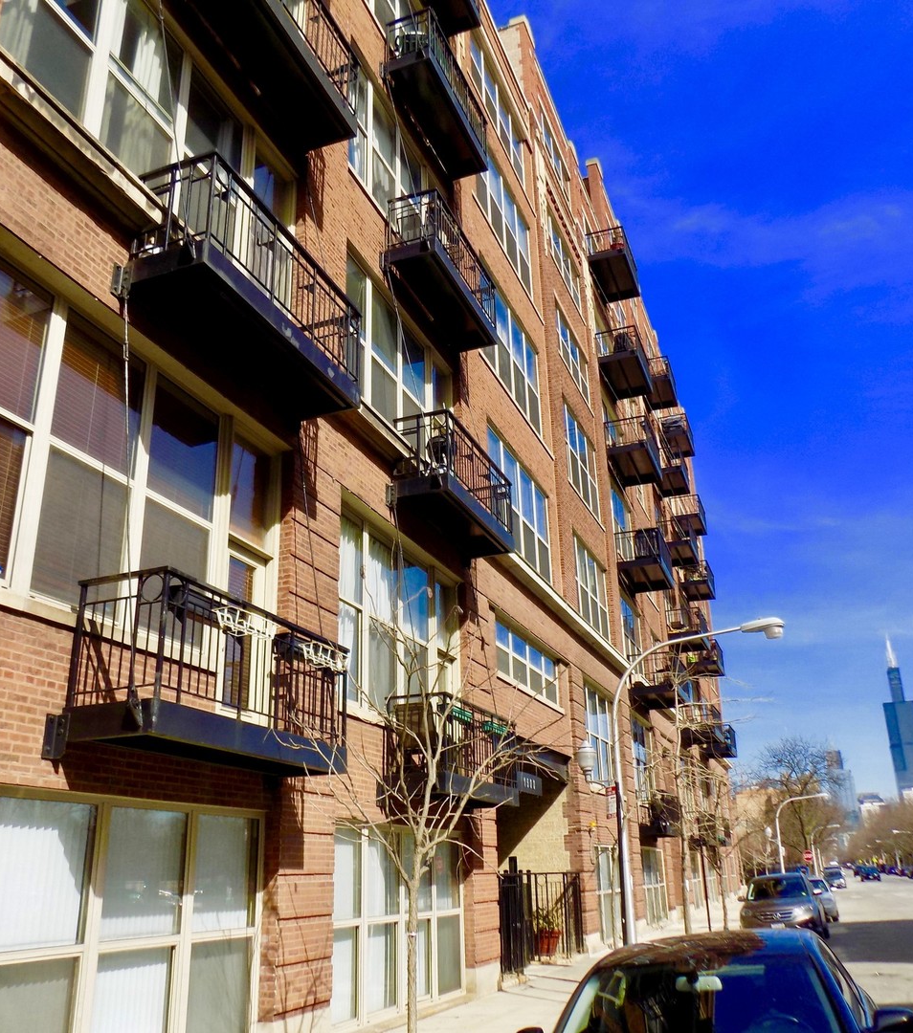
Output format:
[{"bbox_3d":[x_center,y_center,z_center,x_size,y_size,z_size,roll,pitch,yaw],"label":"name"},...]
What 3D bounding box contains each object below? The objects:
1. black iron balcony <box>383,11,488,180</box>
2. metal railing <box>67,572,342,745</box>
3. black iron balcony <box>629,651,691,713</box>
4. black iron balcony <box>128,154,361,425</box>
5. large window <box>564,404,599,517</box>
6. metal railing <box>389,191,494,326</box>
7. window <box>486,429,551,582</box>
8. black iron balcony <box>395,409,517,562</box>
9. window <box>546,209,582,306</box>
[{"bbox_3d":[-0.312,-8.181,18.052,0.893,1.279,3.199,-10,-23,19],"label":"black iron balcony"},{"bbox_3d":[-2.062,1.461,8.398,0.877,1.070,3.082,-10,-23,19],"label":"metal railing"},{"bbox_3d":[6.638,5.394,29.898,1.380,1.240,2.970,-10,-23,19],"label":"black iron balcony"},{"bbox_3d":[-2.076,-2.274,9.805,0.810,1.260,2.990,-10,-23,19],"label":"black iron balcony"},{"bbox_3d":[3.689,-1.611,27.070,0.170,2.550,4.250,-10,-23,19],"label":"large window"},{"bbox_3d":[-0.171,-4.307,16.132,0.800,1.050,2.970,-10,-23,19],"label":"metal railing"},{"bbox_3d":[1.401,-0.081,19.797,0.170,2.450,4.400,-10,-23,19],"label":"window"},{"bbox_3d":[0.043,-0.427,15.354,0.844,1.282,3.082,-9,-23,19],"label":"black iron balcony"},{"bbox_3d":[3.431,-7.971,29.092,0.120,1.800,4.300,-10,-23,19],"label":"window"}]

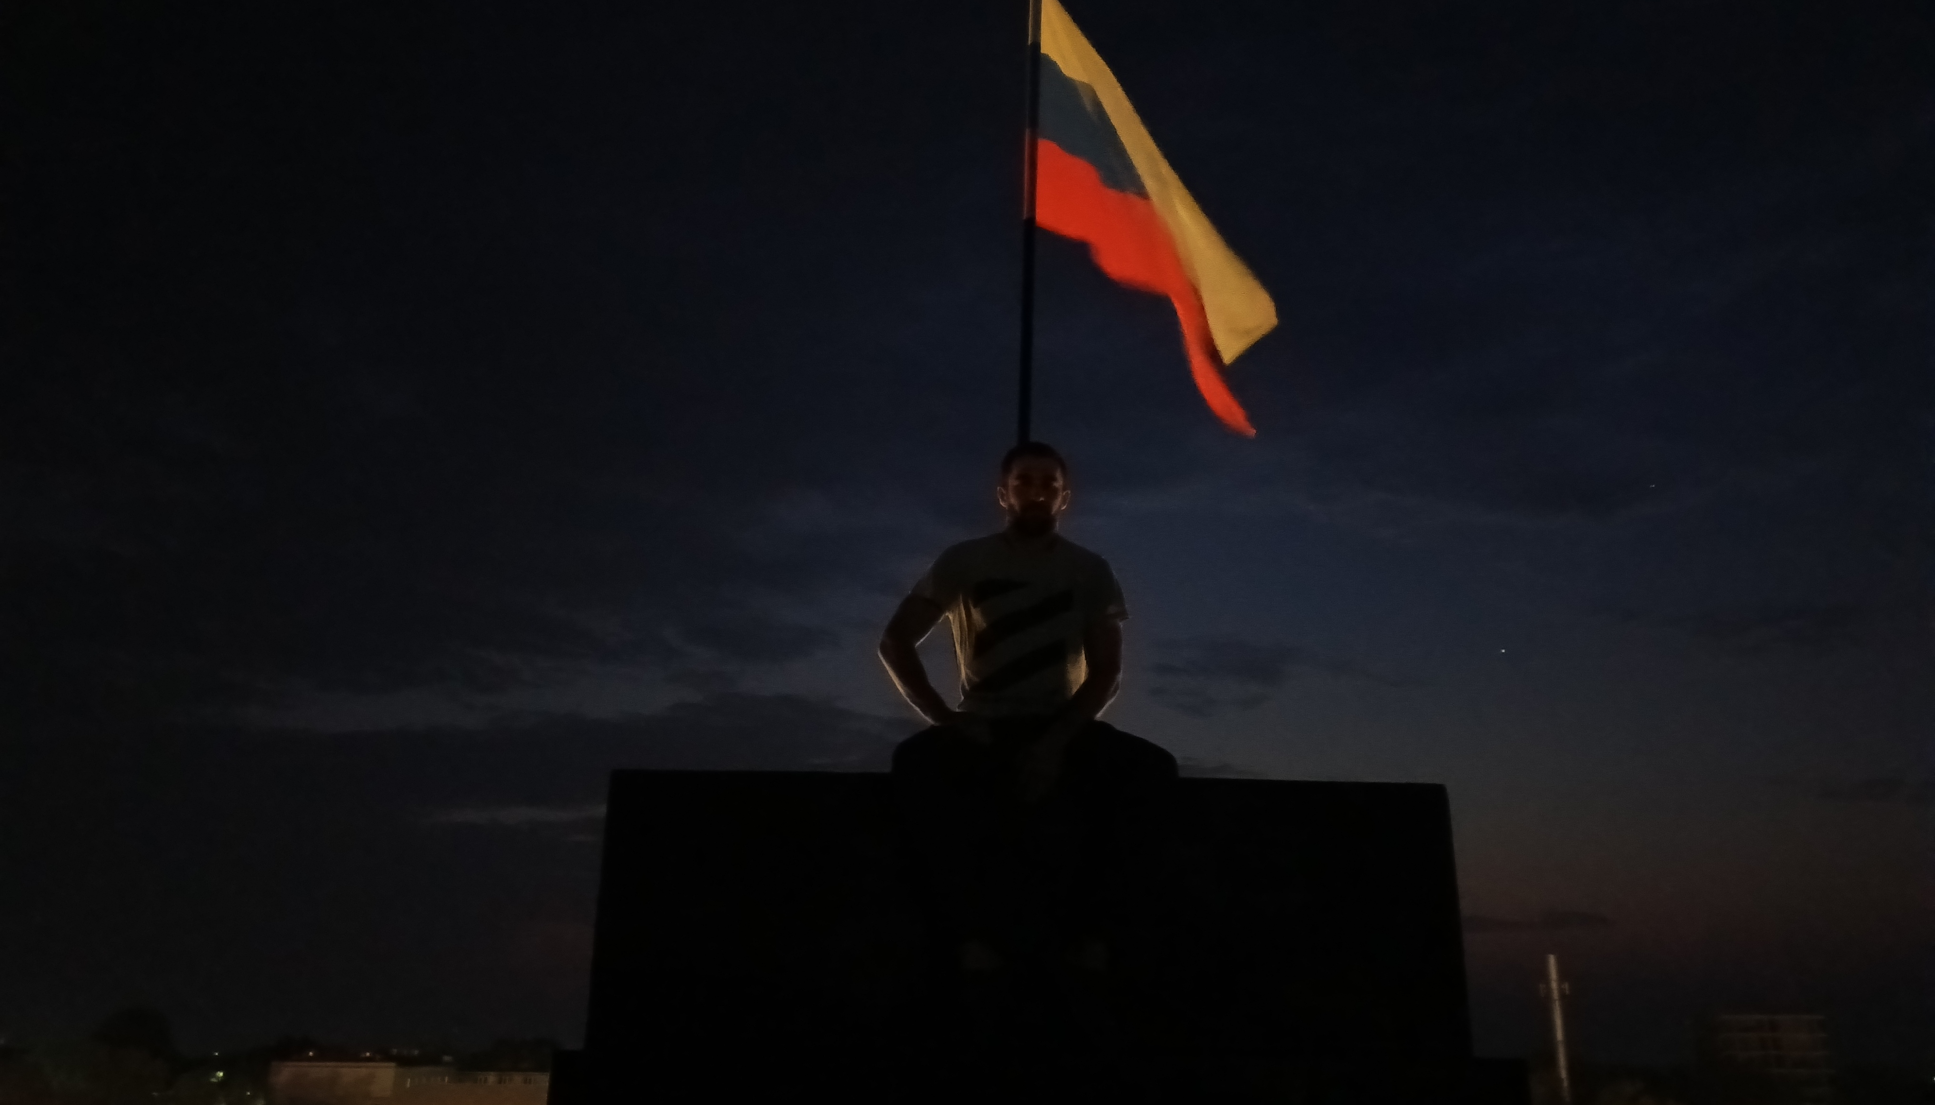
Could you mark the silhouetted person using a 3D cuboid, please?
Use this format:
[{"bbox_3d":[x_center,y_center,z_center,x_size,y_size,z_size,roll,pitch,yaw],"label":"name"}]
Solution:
[{"bbox_3d":[0.108,0.270,2.947,0.630,1.320,0.760,0,-19,2],"label":"silhouetted person"}]

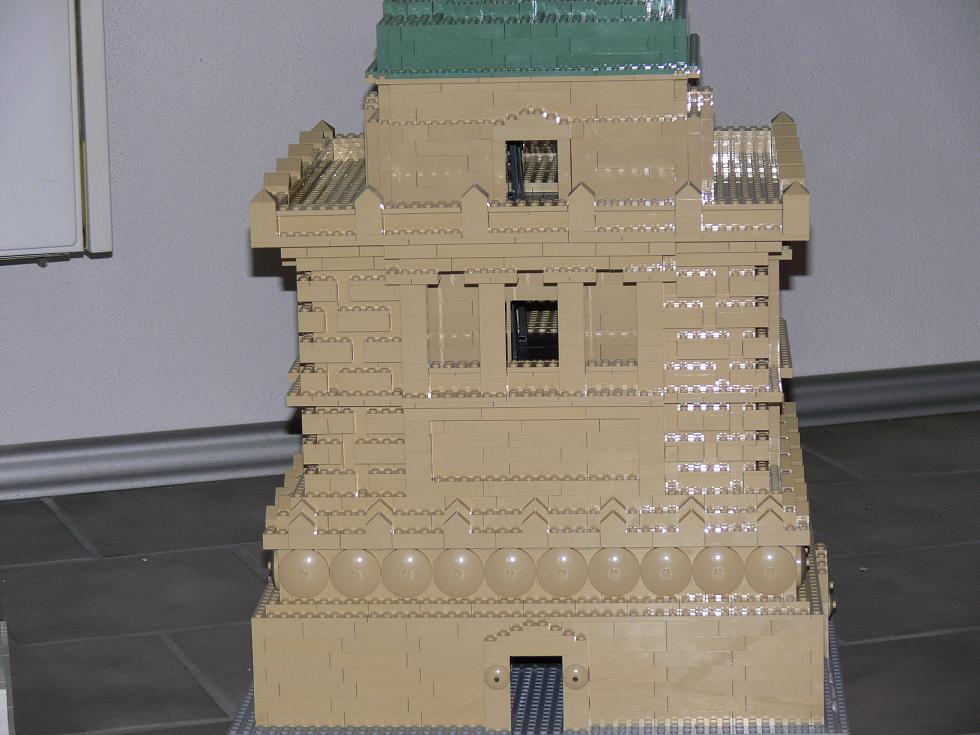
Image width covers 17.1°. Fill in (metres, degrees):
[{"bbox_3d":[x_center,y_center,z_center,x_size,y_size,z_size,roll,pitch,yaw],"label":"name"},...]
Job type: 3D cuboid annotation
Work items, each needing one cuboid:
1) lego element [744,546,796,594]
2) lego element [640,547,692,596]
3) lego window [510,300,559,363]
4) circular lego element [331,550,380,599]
[{"bbox_3d":[0.172,0.126,1.998,0.032,0.032,0.008,-1,12,4],"label":"lego element"},{"bbox_3d":[0.108,0.126,2.001,0.032,0.032,0.009,-1,12,4],"label":"lego element"},{"bbox_3d":[0.028,-0.022,2.011,0.031,0.039,0.010,-1,12,4],"label":"lego window"},{"bbox_3d":[-0.083,0.128,2.014,0.032,0.032,0.008,-1,12,4],"label":"circular lego element"}]

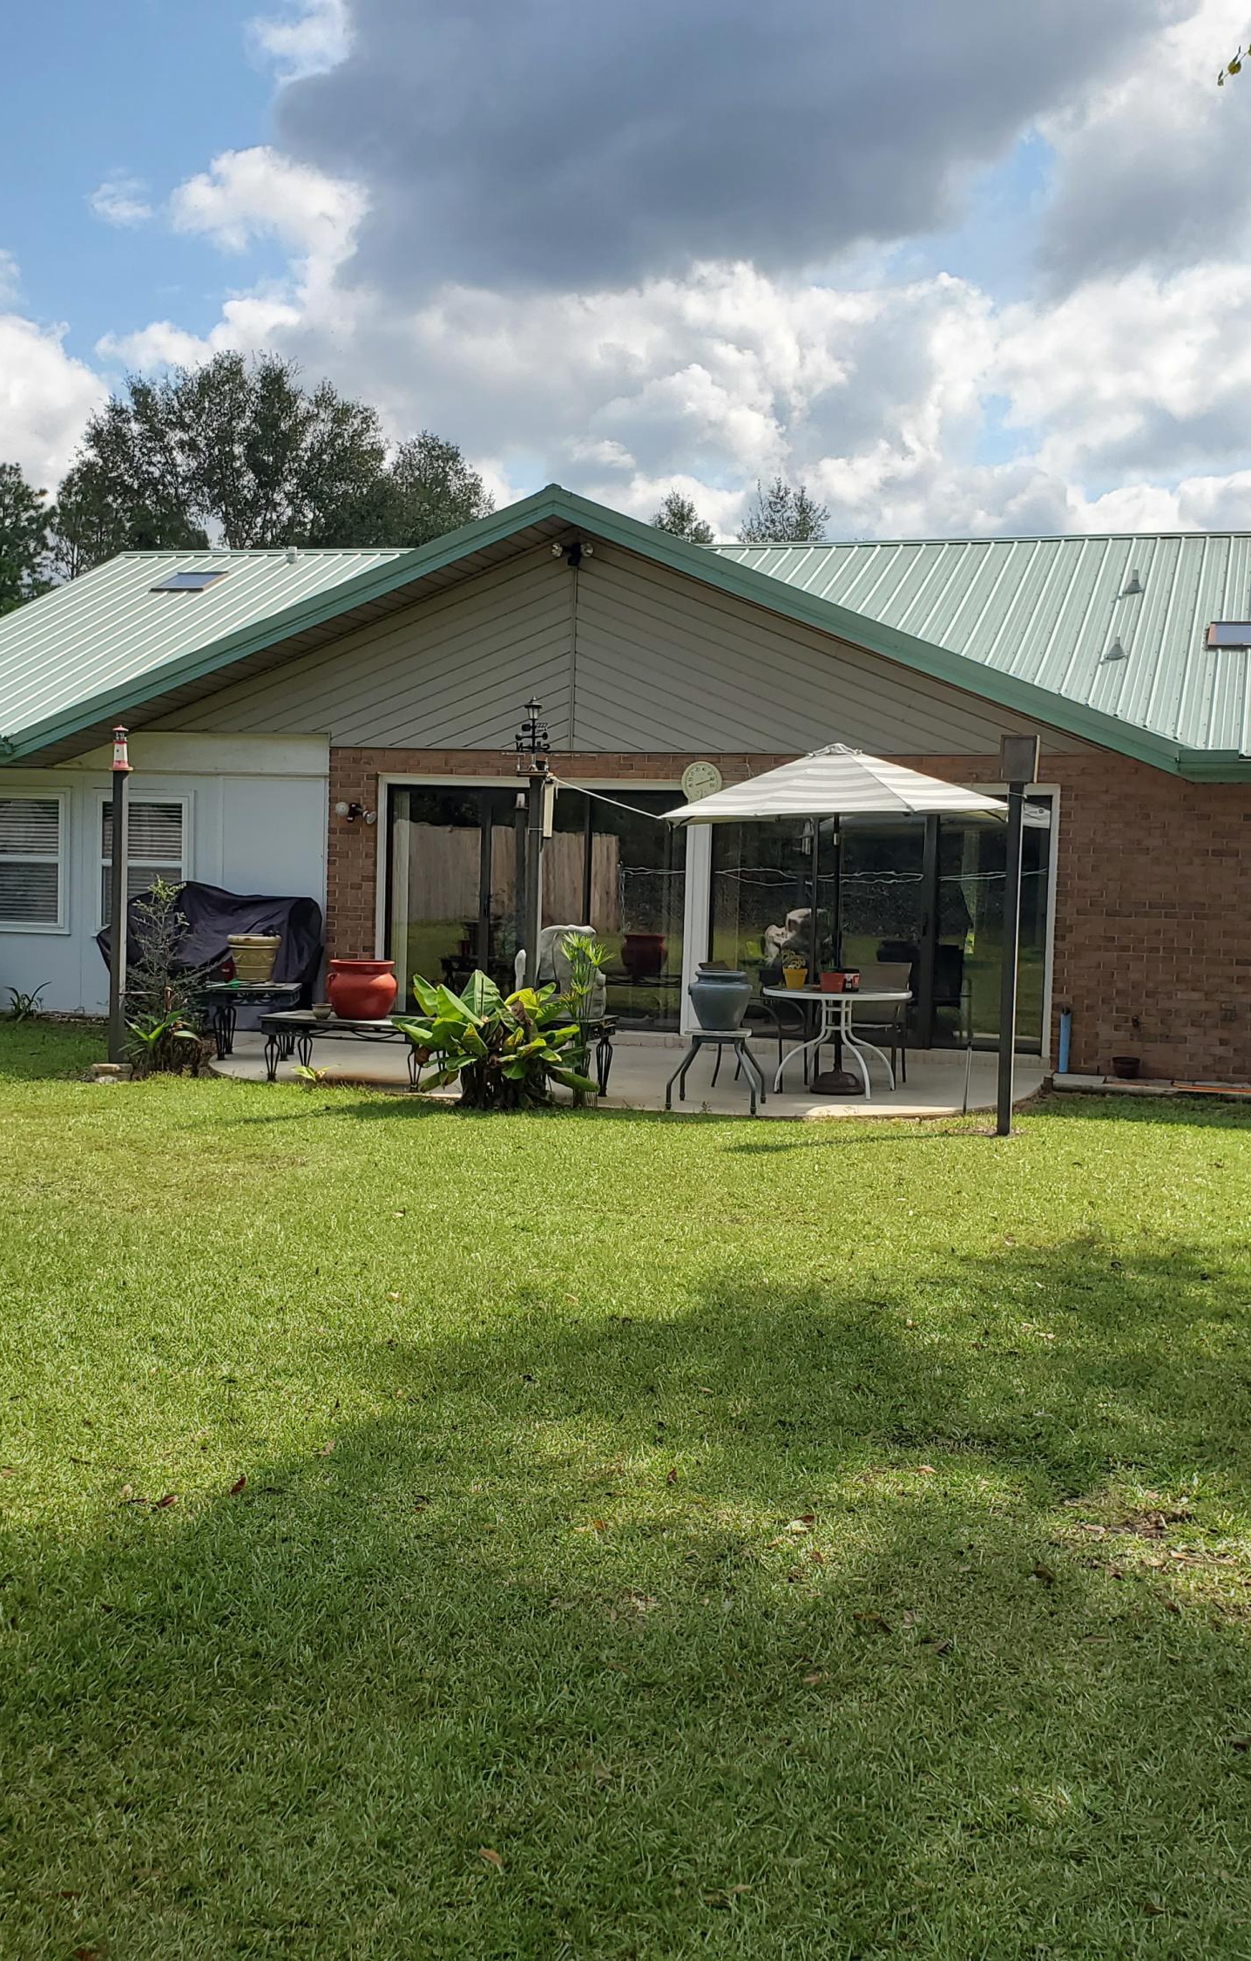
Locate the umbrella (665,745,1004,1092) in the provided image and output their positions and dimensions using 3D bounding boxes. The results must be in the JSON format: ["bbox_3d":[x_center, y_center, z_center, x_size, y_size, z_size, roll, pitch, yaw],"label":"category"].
[{"bbox_3d":[1.430,-0.426,13.347,2.320,2.345,2.280,2,4,0],"label":"umbrella"}]

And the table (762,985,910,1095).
[{"bbox_3d":[1.450,0.404,13.379,1.010,0.685,1.000,2,4,0],"label":"table"}]

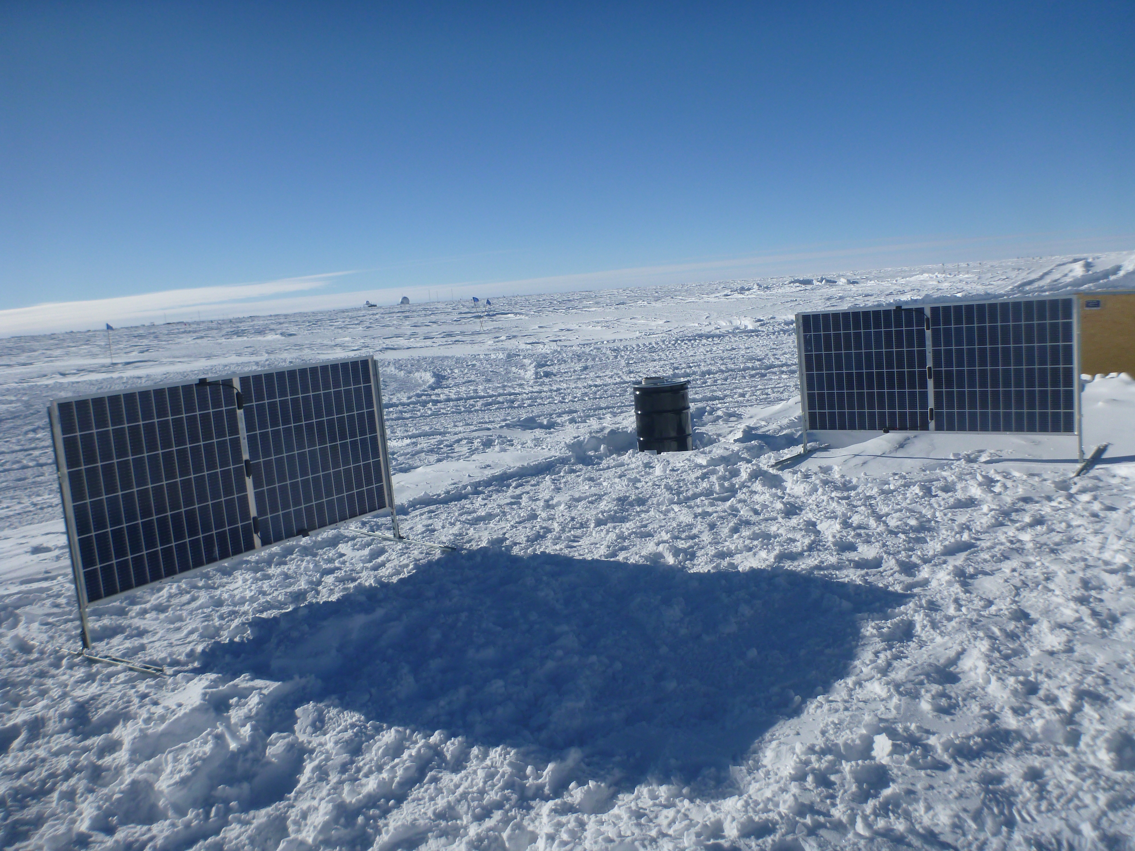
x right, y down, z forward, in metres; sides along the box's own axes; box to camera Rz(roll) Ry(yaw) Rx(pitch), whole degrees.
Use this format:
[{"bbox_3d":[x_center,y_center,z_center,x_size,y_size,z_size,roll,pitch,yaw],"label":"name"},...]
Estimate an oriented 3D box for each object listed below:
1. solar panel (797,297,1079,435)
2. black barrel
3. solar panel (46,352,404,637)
[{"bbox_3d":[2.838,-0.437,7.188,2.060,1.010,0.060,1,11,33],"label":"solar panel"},{"bbox_3d":[1.025,0.000,9.740,0.590,0.860,0.590,-4,8,6],"label":"black barrel"},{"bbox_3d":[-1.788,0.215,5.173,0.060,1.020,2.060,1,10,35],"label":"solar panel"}]

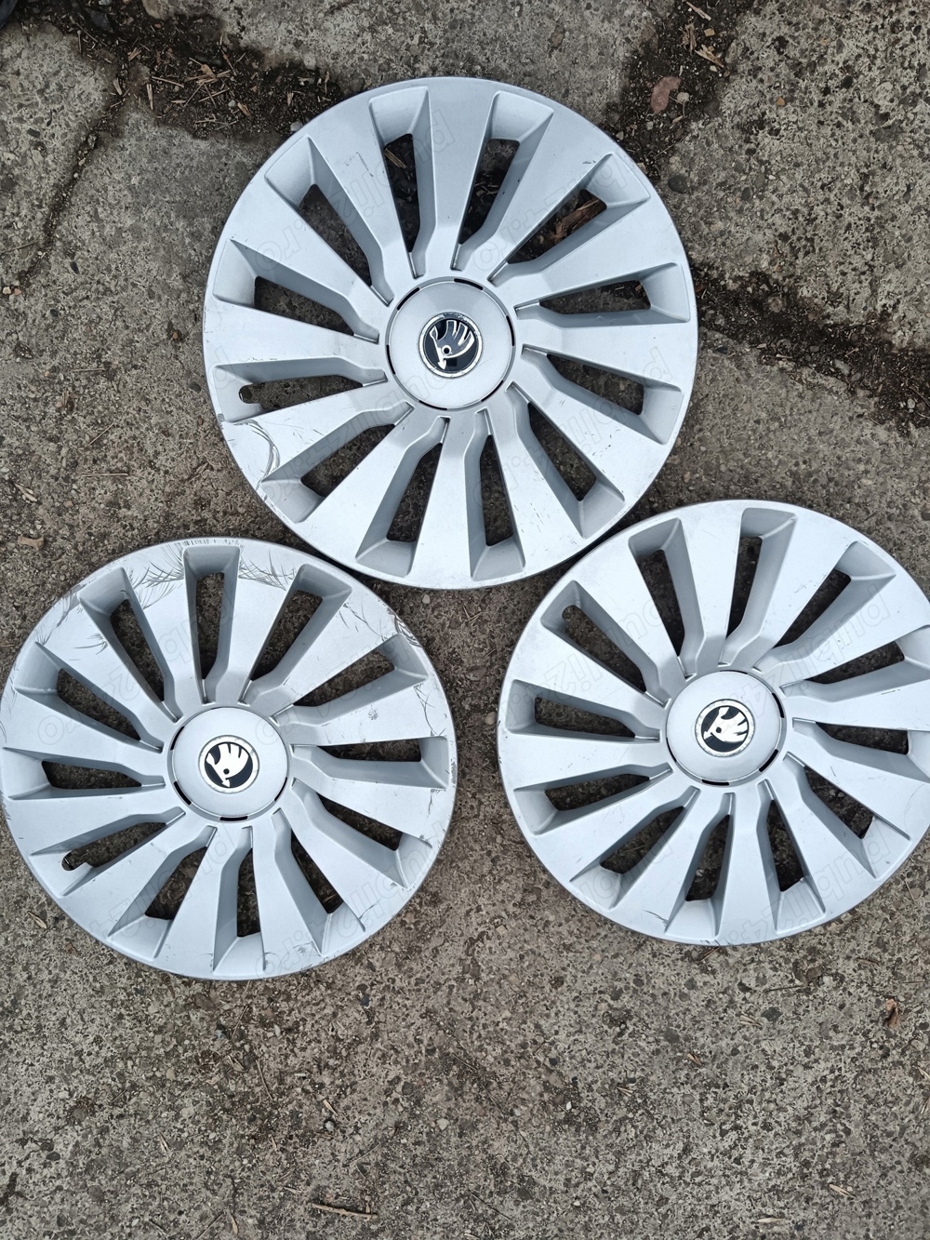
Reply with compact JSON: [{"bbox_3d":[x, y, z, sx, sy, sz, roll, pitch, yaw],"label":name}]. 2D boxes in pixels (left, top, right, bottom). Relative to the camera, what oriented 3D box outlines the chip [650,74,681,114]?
[{"bbox_3d":[0.169,-0.448,0.823,0.017,0.005,0.034,31,98,-5],"label":"chip"}]

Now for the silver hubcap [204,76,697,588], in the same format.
[{"bbox_3d":[-0.012,-0.236,0.835,0.416,0.050,0.416,0,100,0],"label":"silver hubcap"}]

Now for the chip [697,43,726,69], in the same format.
[{"bbox_3d":[0.208,-0.477,0.819,0.028,0.005,0.007,34,98,-6],"label":"chip"}]

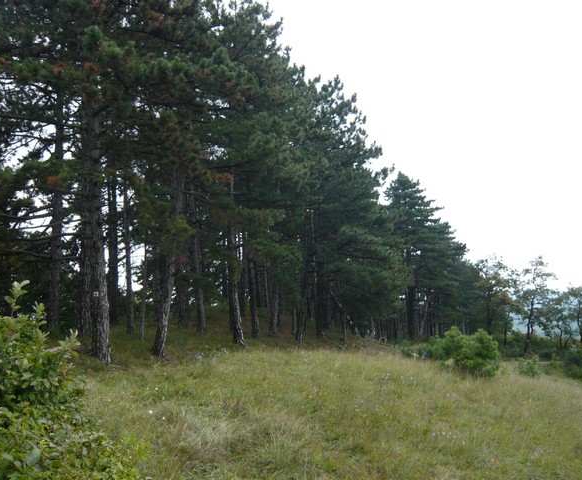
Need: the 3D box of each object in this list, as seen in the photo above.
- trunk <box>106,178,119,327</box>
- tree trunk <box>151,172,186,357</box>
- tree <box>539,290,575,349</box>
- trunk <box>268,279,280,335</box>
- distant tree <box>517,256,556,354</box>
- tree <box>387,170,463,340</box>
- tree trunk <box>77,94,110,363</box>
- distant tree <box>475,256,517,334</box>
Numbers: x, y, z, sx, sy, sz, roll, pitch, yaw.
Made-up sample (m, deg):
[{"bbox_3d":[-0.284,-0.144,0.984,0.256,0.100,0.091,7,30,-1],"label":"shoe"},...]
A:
[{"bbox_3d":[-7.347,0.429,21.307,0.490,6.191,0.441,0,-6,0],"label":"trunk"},{"bbox_3d":[-3.204,0.598,13.539,0.756,4.813,0.453,0,-6,0],"label":"tree trunk"},{"bbox_3d":[17.082,5.085,33.183,2.307,3.680,2.077,0,-6,0],"label":"tree"},{"bbox_3d":[-0.663,2.551,19.608,0.386,2.179,0.348,0,-6,0],"label":"trunk"},{"bbox_3d":[14.360,3.805,30.283,2.223,5.689,2.001,0,-6,0],"label":"distant tree"},{"bbox_3d":[8.714,0.981,33.541,5.183,10.904,4.665,0,-6,0],"label":"tree"},{"bbox_3d":[-4.817,-0.365,12.627,0.663,6.584,0.531,0,-6,0],"label":"tree trunk"},{"bbox_3d":[14.330,3.798,36.277,2.803,5.575,2.523,0,-6,0],"label":"distant tree"}]

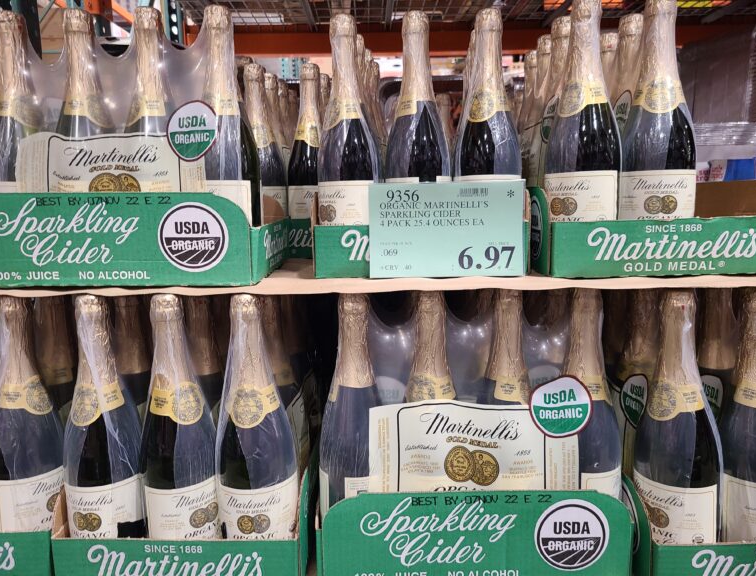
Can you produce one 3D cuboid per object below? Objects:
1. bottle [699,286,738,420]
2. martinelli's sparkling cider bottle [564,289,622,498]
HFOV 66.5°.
[{"bbox_3d":[0.406,0.139,0.693,0.083,0.310,0.083,3,9,31],"label":"bottle"},{"bbox_3d":[0.230,0.149,0.644,0.083,0.310,0.083,3,9,30],"label":"martinelli's sparkling cider bottle"}]

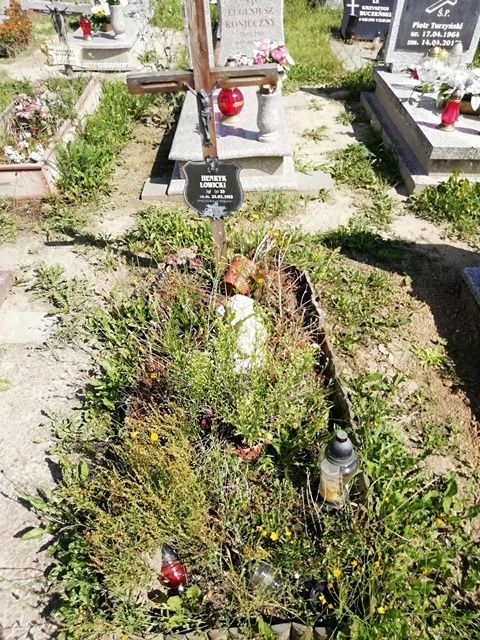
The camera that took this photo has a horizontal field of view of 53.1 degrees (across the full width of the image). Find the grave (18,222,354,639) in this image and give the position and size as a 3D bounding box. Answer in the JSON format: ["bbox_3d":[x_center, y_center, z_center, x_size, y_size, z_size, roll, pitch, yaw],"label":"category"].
[{"bbox_3d":[-0.085,0.167,1.813,0.860,0.300,1.750,-3,42,0],"label":"grave"}]

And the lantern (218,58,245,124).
[{"bbox_3d":[-0.061,-1.551,3.295,0.163,0.370,0.163,-1,42,2],"label":"lantern"}]

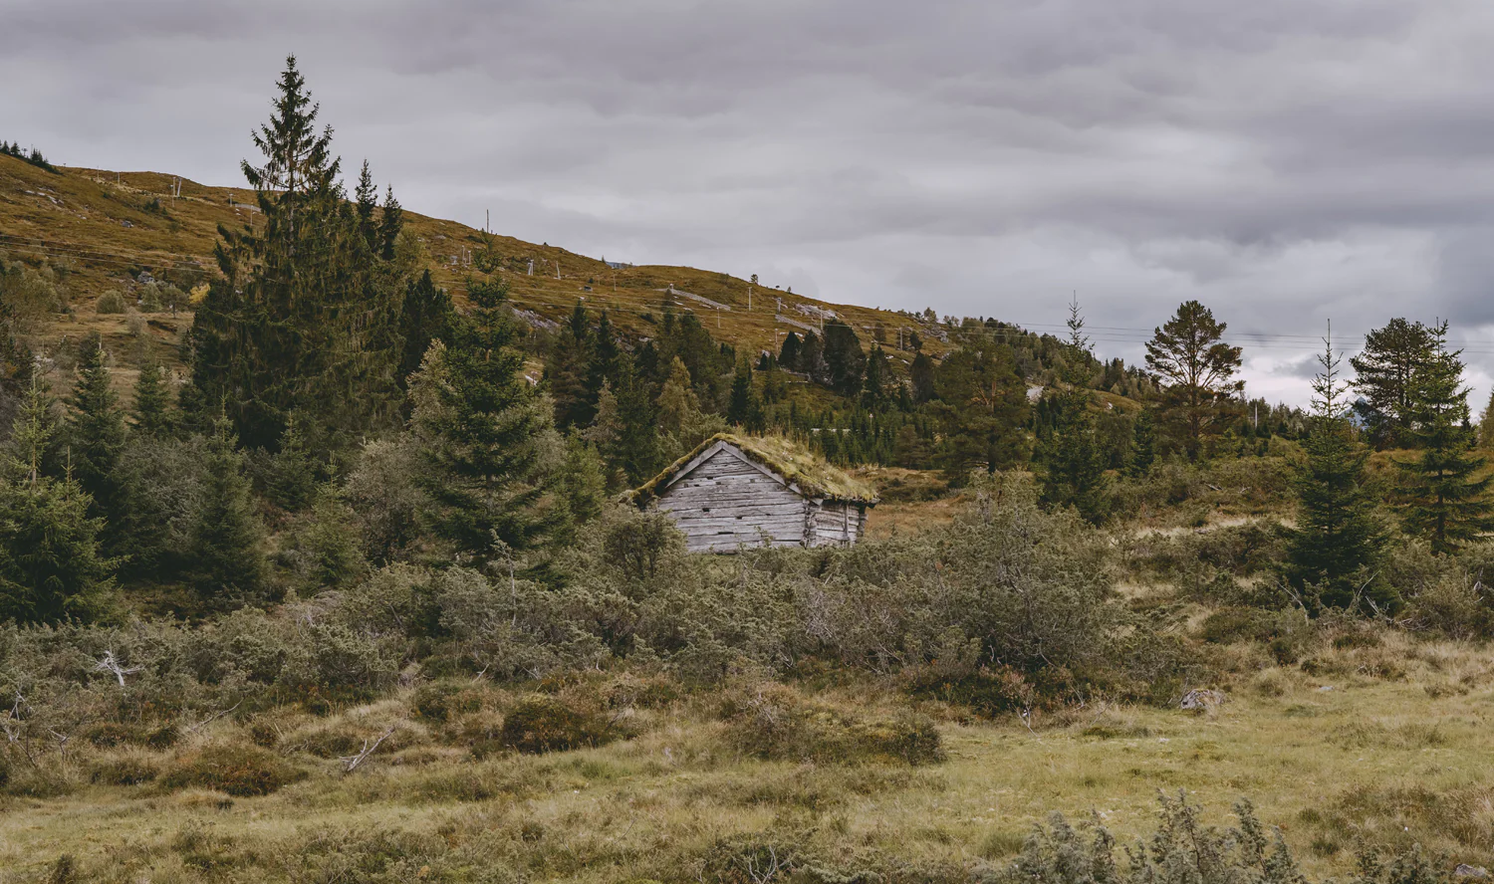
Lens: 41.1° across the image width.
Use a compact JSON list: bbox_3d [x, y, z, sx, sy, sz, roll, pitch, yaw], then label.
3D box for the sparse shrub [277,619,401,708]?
[{"bbox_3d":[-3.938,2.144,19.200,1.204,0.841,1.023,0,0,0],"label":"sparse shrub"}]

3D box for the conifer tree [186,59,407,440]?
[{"bbox_3d":[-16.965,-6.859,75.000,7.955,15.388,6.762,0,-2,0],"label":"conifer tree"}]

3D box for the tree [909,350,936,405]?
[{"bbox_3d":[21.236,-7.668,240.000,3.516,6.612,3.516,0,0,0],"label":"tree"}]

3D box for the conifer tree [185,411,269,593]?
[{"bbox_3d":[-9.137,1.087,35.000,1.477,3.324,1.477,0,0,0],"label":"conifer tree"}]

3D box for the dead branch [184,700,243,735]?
[{"bbox_3d":[-4.820,2.490,18.000,0.538,0.317,0.280,0,-3,0],"label":"dead branch"}]

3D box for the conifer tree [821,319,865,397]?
[{"bbox_3d":[11.673,-10.130,240.000,5.204,9.285,4.683,0,-2,0],"label":"conifer tree"}]

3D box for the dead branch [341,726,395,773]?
[{"bbox_3d":[-2.857,2.321,15.000,0.431,0.369,0.270,0,-3,0],"label":"dead branch"}]

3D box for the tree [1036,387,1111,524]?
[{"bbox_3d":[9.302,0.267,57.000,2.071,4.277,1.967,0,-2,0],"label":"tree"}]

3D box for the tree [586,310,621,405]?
[{"bbox_3d":[-7.064,-3.935,98.000,1.780,5.113,1.780,0,-3,0],"label":"tree"}]

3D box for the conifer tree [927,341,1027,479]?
[{"bbox_3d":[10.728,-1.375,92.000,4.582,6.849,4.582,0,-3,0],"label":"conifer tree"}]

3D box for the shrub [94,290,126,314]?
[{"bbox_3d":[-57.486,-12.715,180.000,2.848,2.216,2.563,0,-2,0],"label":"shrub"}]

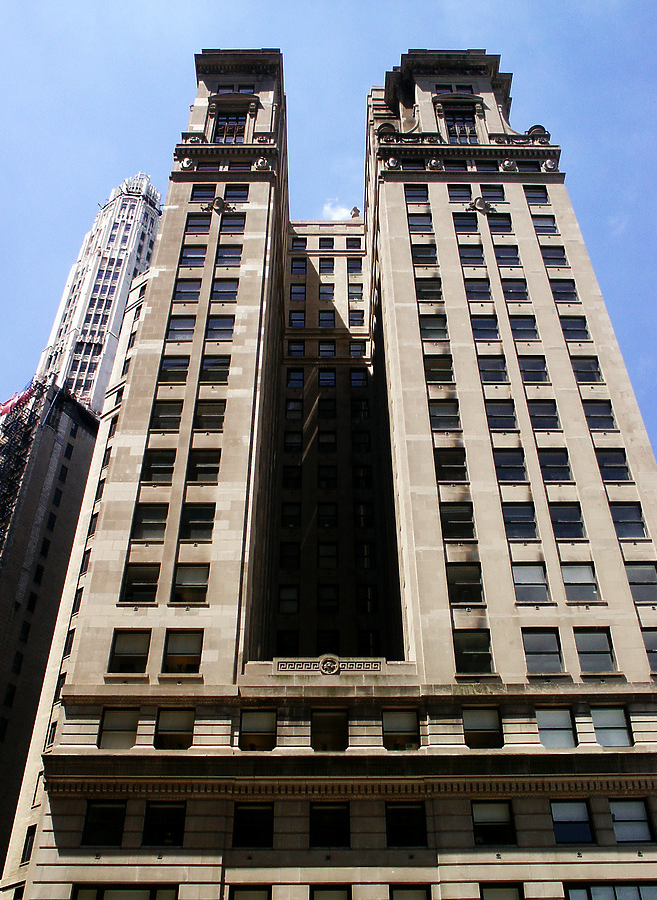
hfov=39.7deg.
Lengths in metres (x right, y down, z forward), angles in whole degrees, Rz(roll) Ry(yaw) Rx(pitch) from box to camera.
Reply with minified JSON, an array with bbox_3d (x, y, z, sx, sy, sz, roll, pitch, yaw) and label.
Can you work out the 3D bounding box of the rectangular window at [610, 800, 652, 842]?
[{"bbox_3d":[11.566,14.228,34.852,1.480,1.660,0.250,0,-42,0],"label":"rectangular window"}]

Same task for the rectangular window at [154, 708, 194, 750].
[{"bbox_3d":[-6.122,11.246,36.475,1.482,1.760,0.200,0,-42,0],"label":"rectangular window"}]

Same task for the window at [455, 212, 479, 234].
[{"bbox_3d":[9.018,-14.776,59.626,1.492,2.109,0.200,0,-42,0],"label":"window"}]

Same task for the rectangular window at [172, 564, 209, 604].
[{"bbox_3d":[-6.269,6.125,41.627,1.621,2.201,0.200,0,-42,0],"label":"rectangular window"}]

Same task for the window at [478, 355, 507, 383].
[{"bbox_3d":[9.257,-4.580,51.369,1.596,2.113,0.200,0,-42,0],"label":"window"}]

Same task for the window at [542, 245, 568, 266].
[{"bbox_3d":[14.126,-11.992,56.697,1.533,2.080,0.200,0,-42,0],"label":"window"}]

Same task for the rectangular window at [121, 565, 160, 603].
[{"bbox_3d":[-8.690,6.171,42.063,1.580,2.200,0.250,0,-42,0],"label":"rectangular window"}]

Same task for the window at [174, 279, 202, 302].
[{"bbox_3d":[-8.415,-9.497,54.376,1.576,2.089,0.200,0,-42,0],"label":"window"}]

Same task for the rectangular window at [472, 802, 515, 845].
[{"bbox_3d":[6.155,13.857,33.798,1.542,1.671,0.200,0,-42,0],"label":"rectangular window"}]

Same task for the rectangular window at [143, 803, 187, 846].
[{"bbox_3d":[-6.184,14.147,34.475,1.514,1.668,0.200,0,-42,0],"label":"rectangular window"}]

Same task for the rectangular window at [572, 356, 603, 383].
[{"bbox_3d":[13.874,-4.247,48.829,1.503,2.064,0.250,0,-42,0],"label":"rectangular window"}]

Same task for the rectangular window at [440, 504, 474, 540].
[{"bbox_3d":[6.277,3.477,44.065,1.621,2.201,0.200,0,-42,0],"label":"rectangular window"}]

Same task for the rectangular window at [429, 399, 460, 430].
[{"bbox_3d":[6.255,-1.838,48.845,1.621,2.201,0.200,0,-42,0],"label":"rectangular window"}]

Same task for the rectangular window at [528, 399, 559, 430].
[{"bbox_3d":[11.575,-1.839,48.869,1.621,2.201,0.200,0,-42,0],"label":"rectangular window"}]

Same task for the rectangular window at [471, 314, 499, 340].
[{"bbox_3d":[9.247,-7.225,53.745,1.596,2.173,0.200,0,-42,0],"label":"rectangular window"}]

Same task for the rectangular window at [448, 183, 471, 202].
[{"bbox_3d":[8.924,-17.220,61.363,1.595,2.039,0.200,0,-42,0],"label":"rectangular window"}]

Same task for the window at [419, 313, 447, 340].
[{"bbox_3d":[6.098,-6.946,52.144,1.573,2.149,0.200,0,-42,0],"label":"window"}]

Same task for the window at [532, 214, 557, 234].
[{"bbox_3d":[14.502,-15.033,60.784,1.603,2.132,0.200,0,-42,0],"label":"window"}]

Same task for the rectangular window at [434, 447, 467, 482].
[{"bbox_3d":[6.128,0.808,45.606,1.492,2.109,0.200,0,-42,0],"label":"rectangular window"}]

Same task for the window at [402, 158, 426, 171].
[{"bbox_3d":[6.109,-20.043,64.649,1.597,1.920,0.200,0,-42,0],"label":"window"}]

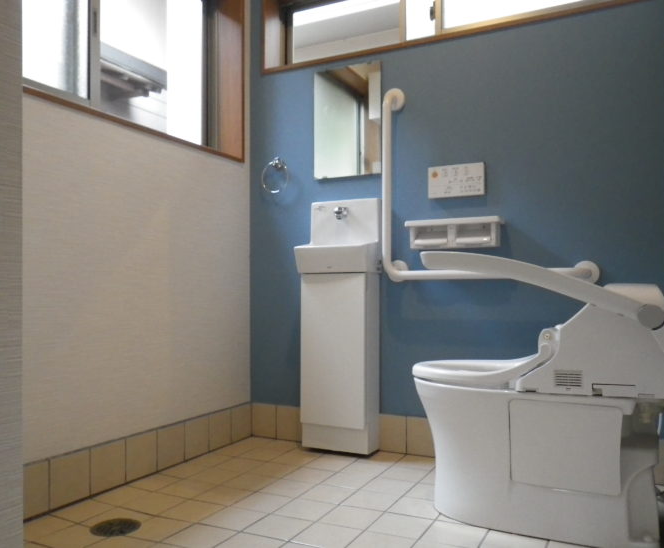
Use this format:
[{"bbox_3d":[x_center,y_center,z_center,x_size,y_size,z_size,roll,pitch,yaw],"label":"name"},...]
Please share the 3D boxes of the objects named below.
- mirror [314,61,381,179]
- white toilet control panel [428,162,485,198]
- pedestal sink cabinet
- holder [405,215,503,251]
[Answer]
[{"bbox_3d":[0.061,-0.636,2.472,0.306,0.461,0.015,-2,-3,26],"label":"mirror"},{"bbox_3d":[0.475,-0.353,2.251,0.216,0.119,0.025,-2,-3,26],"label":"white toilet control panel"},{"bbox_3d":[0.025,0.203,2.371,0.306,1.015,0.172,-2,-3,26],"label":"pedestal sink cabinet"},{"bbox_3d":[0.457,-0.148,2.207,0.351,0.108,0.107,-2,-3,26],"label":"holder"}]

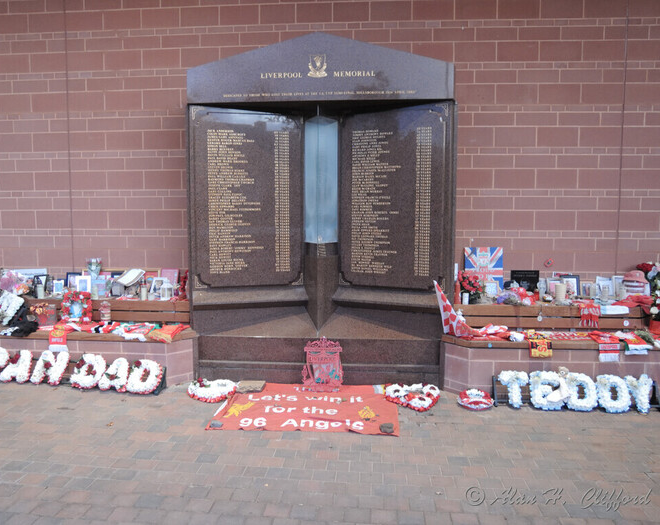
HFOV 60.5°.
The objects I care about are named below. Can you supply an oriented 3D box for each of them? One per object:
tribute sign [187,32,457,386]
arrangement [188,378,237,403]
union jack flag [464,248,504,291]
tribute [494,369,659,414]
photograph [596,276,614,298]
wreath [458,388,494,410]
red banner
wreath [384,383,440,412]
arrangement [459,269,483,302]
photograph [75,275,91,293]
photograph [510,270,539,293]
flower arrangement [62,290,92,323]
[{"bbox_3d":[-0.071,-0.519,5.891,2.554,3.365,0.820,1,5,5],"label":"tribute sign"},{"bbox_3d":[-1.086,1.164,5.193,0.440,0.085,0.440,1,6,5],"label":"arrangement"},{"bbox_3d":[1.680,0.113,6.166,0.415,0.540,0.030,1,-2,5],"label":"union jack flag"},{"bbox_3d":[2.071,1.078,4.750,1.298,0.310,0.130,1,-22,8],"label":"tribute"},{"bbox_3d":[2.905,0.264,5.967,0.193,0.223,0.025,1,-6,5],"label":"photograph"},{"bbox_3d":[1.278,1.204,4.964,0.305,0.090,0.305,1,5,5],"label":"wreath"},{"bbox_3d":[-0.166,1.226,4.886,1.484,0.025,1.203,1,6,5],"label":"red banner"},{"bbox_3d":[0.733,1.197,5.033,0.490,0.090,0.480,1,5,5],"label":"wreath"},{"bbox_3d":[1.427,0.248,5.731,0.250,0.317,0.230,1,6,5],"label":"arrangement"},{"bbox_3d":[-2.702,0.255,6.211,0.173,0.212,0.025,1,-4,5],"label":"photograph"},{"bbox_3d":[2.095,0.235,6.098,0.295,0.275,0.030,1,-3,5],"label":"photograph"},{"bbox_3d":[-2.709,0.480,6.062,0.320,0.350,0.090,1,-5,5],"label":"flower arrangement"}]

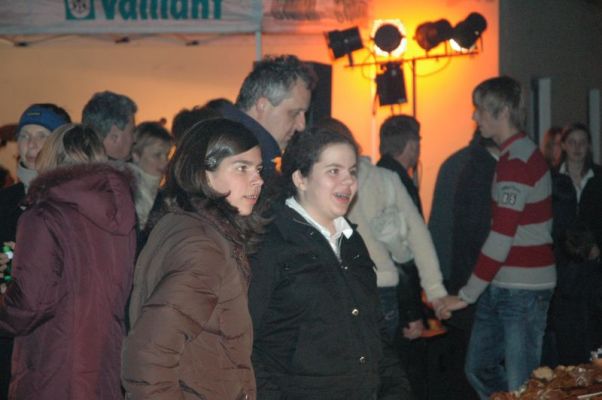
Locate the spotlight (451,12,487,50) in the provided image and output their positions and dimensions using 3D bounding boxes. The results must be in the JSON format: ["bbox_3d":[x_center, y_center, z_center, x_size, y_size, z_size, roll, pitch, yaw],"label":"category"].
[{"bbox_3d":[1.143,-1.149,12.000,0.220,0.220,0.300,-1,-23,-23],"label":"spotlight"}]

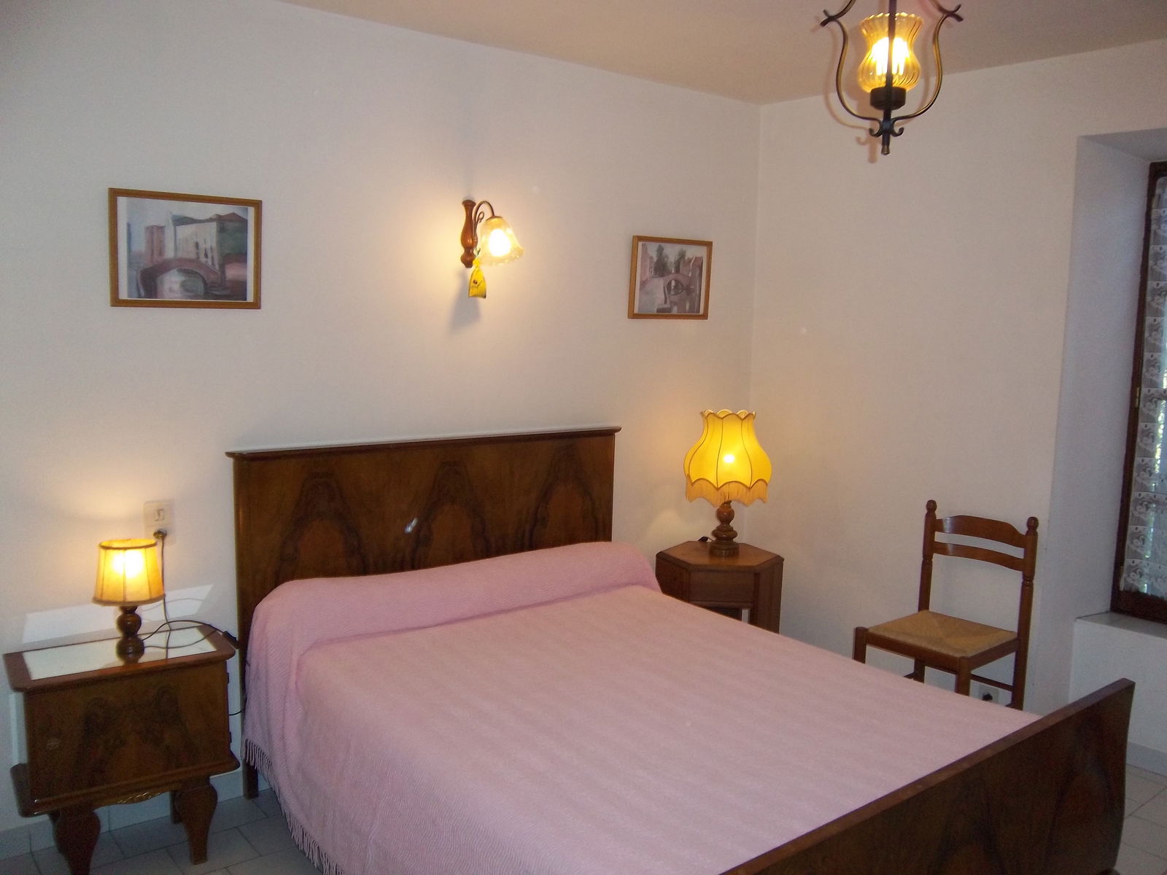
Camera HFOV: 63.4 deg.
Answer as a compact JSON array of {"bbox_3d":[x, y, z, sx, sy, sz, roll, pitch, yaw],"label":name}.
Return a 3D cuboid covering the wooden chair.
[{"bbox_3d":[1.300,0.716,3.437,0.430,0.890,0.430,-4,9,-39],"label":"wooden chair"}]

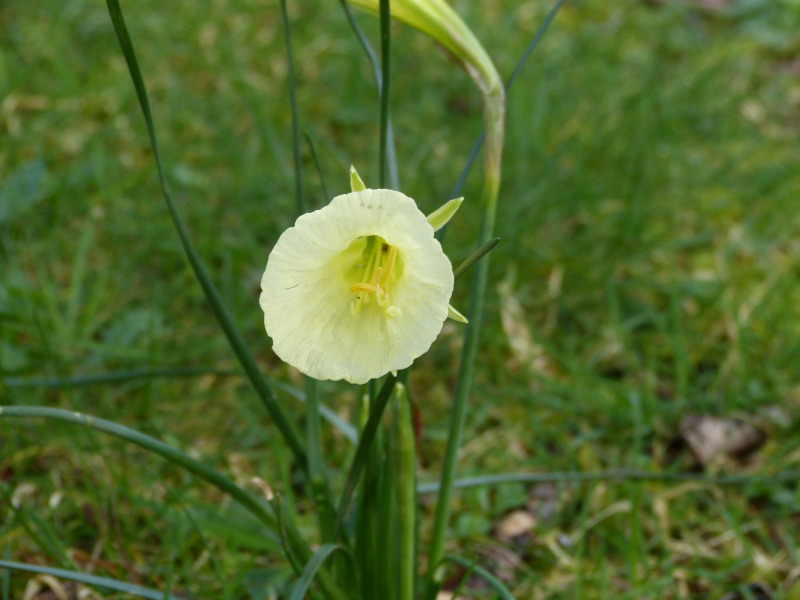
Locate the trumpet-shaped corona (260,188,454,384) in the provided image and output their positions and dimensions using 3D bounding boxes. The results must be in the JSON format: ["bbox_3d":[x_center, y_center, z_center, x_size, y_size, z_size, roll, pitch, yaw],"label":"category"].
[{"bbox_3d":[-0.008,-0.005,0.462,0.043,0.045,0.034,6,9,13],"label":"trumpet-shaped corona"}]

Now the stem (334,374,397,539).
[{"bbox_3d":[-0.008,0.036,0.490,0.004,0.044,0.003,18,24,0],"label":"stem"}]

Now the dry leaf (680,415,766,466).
[{"bbox_3d":[0.093,0.040,0.605,0.025,0.009,0.016,0,26,0],"label":"dry leaf"}]

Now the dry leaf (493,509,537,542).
[{"bbox_3d":[0.031,0.061,0.565,0.012,0.005,0.010,0,26,0],"label":"dry leaf"}]

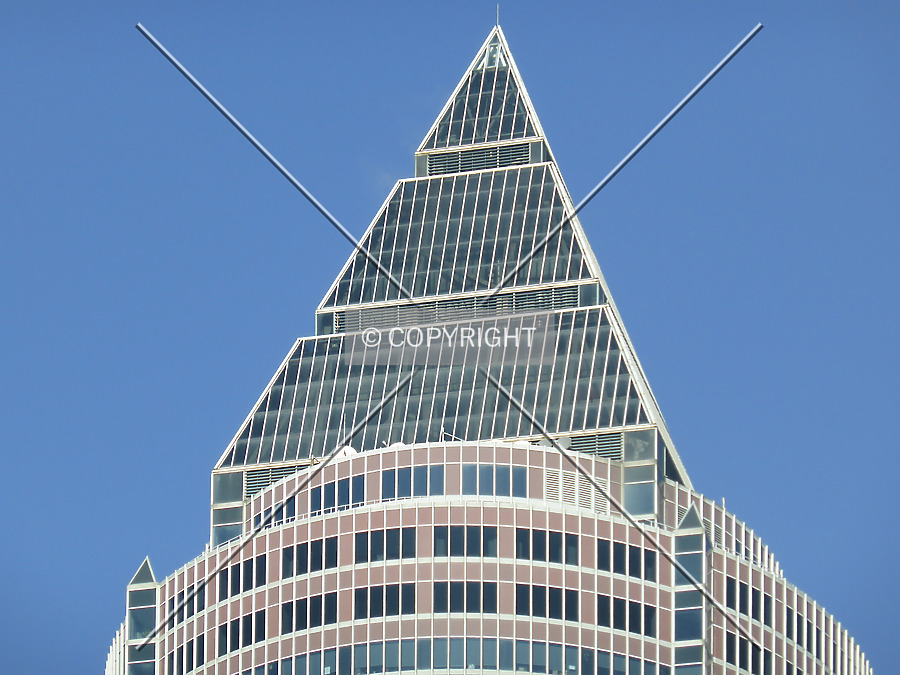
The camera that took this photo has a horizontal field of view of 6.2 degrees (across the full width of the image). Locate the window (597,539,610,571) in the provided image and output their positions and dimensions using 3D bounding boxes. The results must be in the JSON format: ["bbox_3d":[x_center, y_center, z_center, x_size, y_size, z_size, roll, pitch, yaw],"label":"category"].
[{"bbox_3d":[7.649,10.879,413.124,0.690,1.780,0.150,9,-32,-12],"label":"window"}]

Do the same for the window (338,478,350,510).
[{"bbox_3d":[-5.461,8.126,427.952,0.720,1.830,0.100,-16,-35,26],"label":"window"}]

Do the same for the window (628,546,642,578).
[{"bbox_3d":[10.057,12.187,449.230,0.760,1.920,0.100,14,-32,-23],"label":"window"}]

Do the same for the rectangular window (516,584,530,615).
[{"bbox_3d":[3.933,14.139,446.014,0.760,1.920,0.100,4,-29,-6],"label":"rectangular window"}]

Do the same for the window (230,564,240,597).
[{"bbox_3d":[-11.246,12.703,433.459,0.770,1.850,0.120,-24,-39,35],"label":"window"}]

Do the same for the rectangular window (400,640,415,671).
[{"bbox_3d":[-2.136,16.030,415.456,0.720,1.830,0.100,-5,-32,10],"label":"rectangular window"}]

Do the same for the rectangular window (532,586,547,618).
[{"bbox_3d":[4.441,13.210,411.010,0.690,1.780,0.150,4,-32,-5],"label":"rectangular window"}]

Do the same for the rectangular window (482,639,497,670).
[{"bbox_3d":[2.032,16.322,425.310,0.770,1.850,0.120,1,-31,1],"label":"rectangular window"}]

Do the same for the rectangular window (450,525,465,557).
[{"bbox_3d":[0.380,10.276,418.512,0.720,1.830,0.100,-2,-31,5],"label":"rectangular window"}]

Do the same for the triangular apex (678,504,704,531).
[{"bbox_3d":[12.301,9.196,416.770,1.420,1.950,1.420,-8,-33,14],"label":"triangular apex"}]

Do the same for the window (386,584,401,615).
[{"bbox_3d":[-2.946,13.659,431.041,0.720,1.800,0.150,-5,-33,11],"label":"window"}]

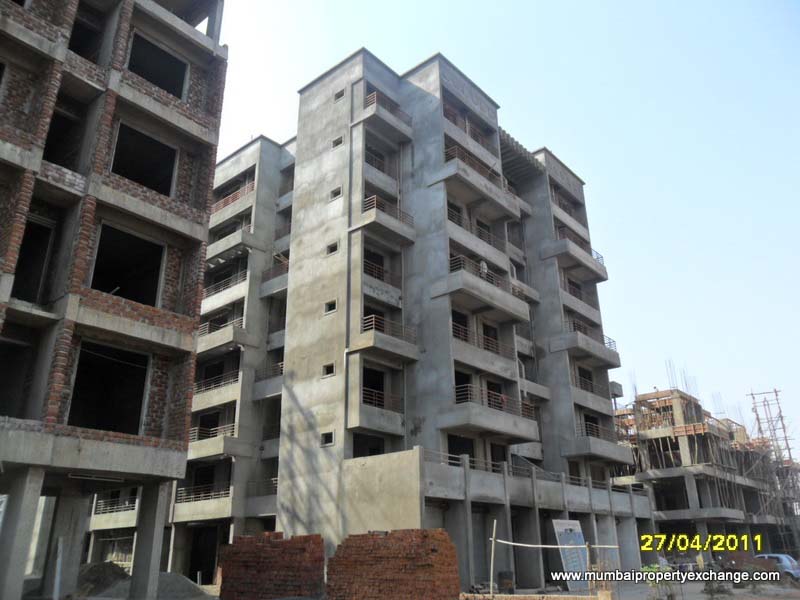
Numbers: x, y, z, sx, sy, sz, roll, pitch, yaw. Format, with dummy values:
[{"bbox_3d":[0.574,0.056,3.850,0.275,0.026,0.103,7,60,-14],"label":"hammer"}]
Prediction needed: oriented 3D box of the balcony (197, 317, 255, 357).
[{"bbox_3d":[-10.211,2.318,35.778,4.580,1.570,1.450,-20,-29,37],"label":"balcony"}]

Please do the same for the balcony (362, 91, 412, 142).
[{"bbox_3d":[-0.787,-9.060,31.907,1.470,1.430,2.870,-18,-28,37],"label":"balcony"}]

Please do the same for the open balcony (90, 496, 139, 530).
[{"bbox_3d":[-17.010,13.218,38.491,5.400,1.700,1.220,-18,-28,37],"label":"open balcony"}]

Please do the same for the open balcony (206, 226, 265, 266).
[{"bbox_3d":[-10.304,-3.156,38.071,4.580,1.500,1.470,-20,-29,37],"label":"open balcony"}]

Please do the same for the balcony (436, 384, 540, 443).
[{"bbox_3d":[4.047,5.204,27.851,1.600,1.680,5.600,-18,-28,37],"label":"balcony"}]

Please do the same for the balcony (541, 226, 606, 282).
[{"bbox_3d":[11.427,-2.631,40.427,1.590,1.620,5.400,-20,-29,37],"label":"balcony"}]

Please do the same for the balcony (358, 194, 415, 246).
[{"bbox_3d":[-0.778,-3.492,28.875,1.460,1.460,2.818,-19,-28,37],"label":"balcony"}]

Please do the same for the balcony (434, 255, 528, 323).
[{"bbox_3d":[3.886,-0.234,29.654,1.723,1.635,5.519,-19,-28,37],"label":"balcony"}]

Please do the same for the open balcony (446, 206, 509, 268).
[{"bbox_3d":[3.570,-2.751,31.292,1.060,1.540,5.350,-18,-28,37],"label":"open balcony"}]

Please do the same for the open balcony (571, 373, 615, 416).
[{"bbox_3d":[10.852,5.707,36.660,1.110,1.606,5.139,-19,-28,37],"label":"open balcony"}]

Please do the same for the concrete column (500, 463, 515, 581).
[{"bbox_3d":[4.408,9.163,25.773,0.310,4.760,0.280,-20,-29,37],"label":"concrete column"}]

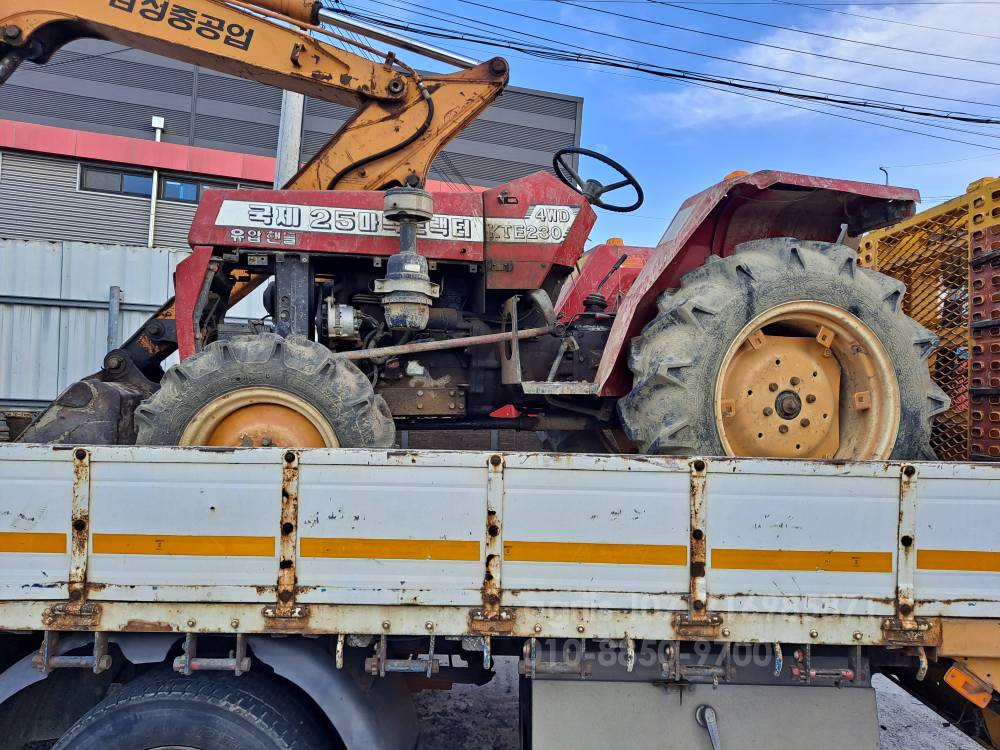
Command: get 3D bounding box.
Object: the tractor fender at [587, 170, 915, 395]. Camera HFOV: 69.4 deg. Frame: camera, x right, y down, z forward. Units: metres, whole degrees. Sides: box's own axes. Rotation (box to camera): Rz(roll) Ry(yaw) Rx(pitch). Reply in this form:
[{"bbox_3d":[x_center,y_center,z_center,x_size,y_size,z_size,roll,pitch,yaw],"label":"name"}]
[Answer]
[{"bbox_3d":[0.838,-0.271,2.388,0.955,0.715,0.365,1,0,-11],"label":"tractor fender"}]

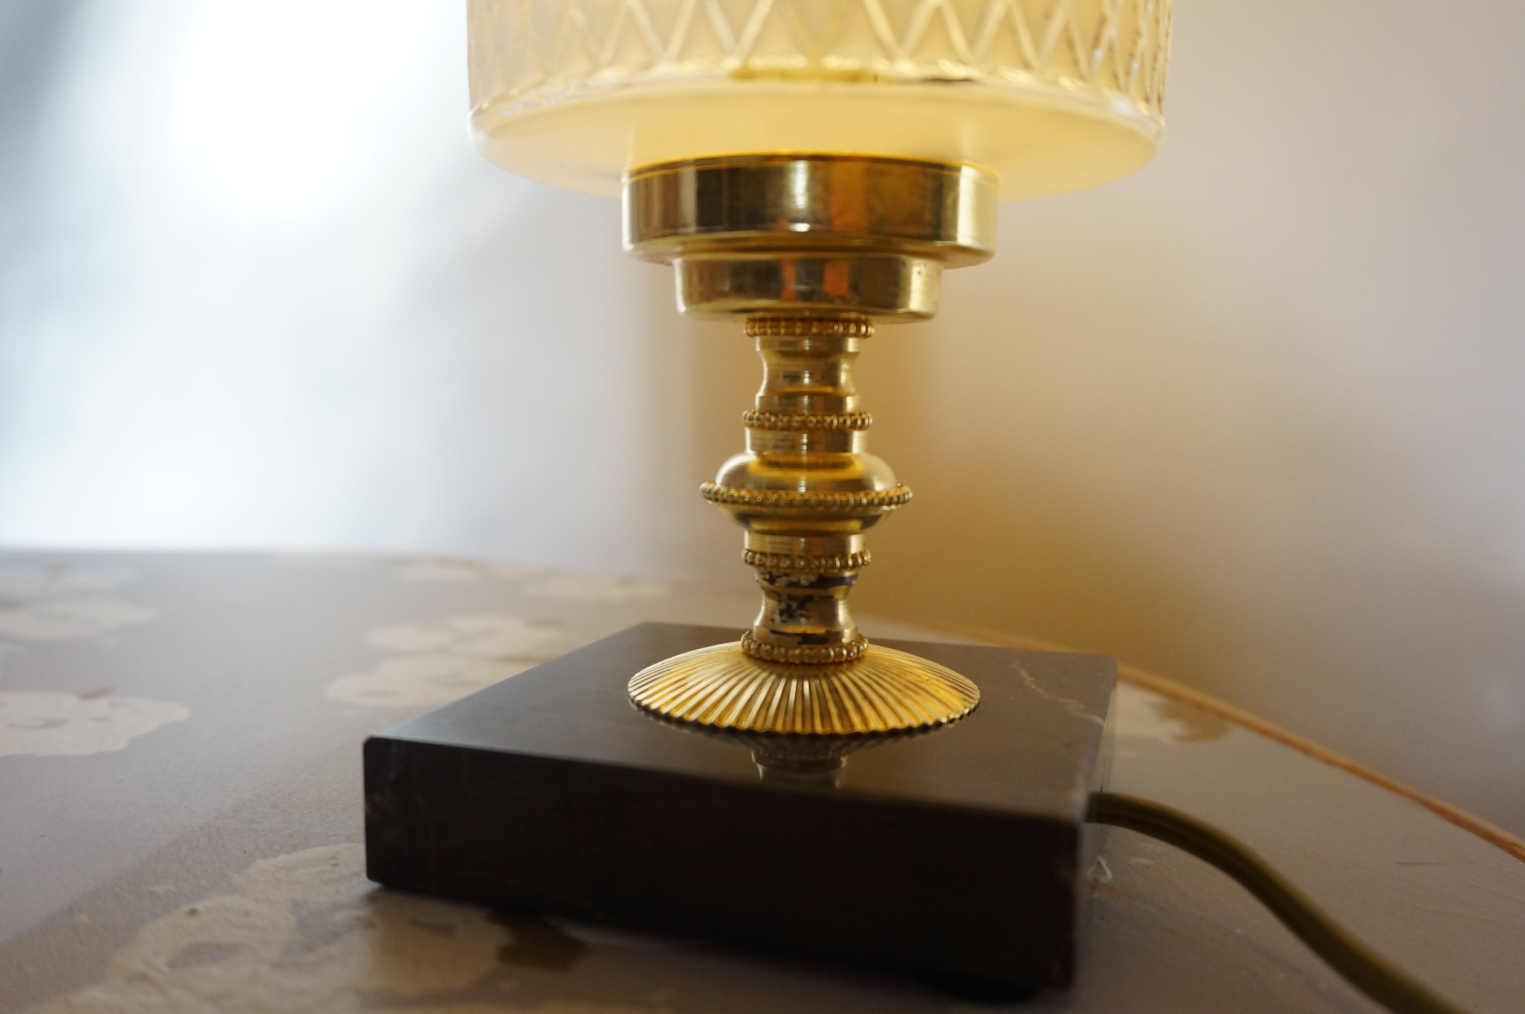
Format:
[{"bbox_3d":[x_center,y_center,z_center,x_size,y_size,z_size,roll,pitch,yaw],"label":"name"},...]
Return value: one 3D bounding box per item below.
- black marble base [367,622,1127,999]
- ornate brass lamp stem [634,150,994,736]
[{"bbox_3d":[0.006,0.043,0.212,0.105,0.022,0.103,2,5,19],"label":"black marble base"},{"bbox_3d":[0.008,-0.011,0.207,0.063,0.087,0.063,2,5,19],"label":"ornate brass lamp stem"}]

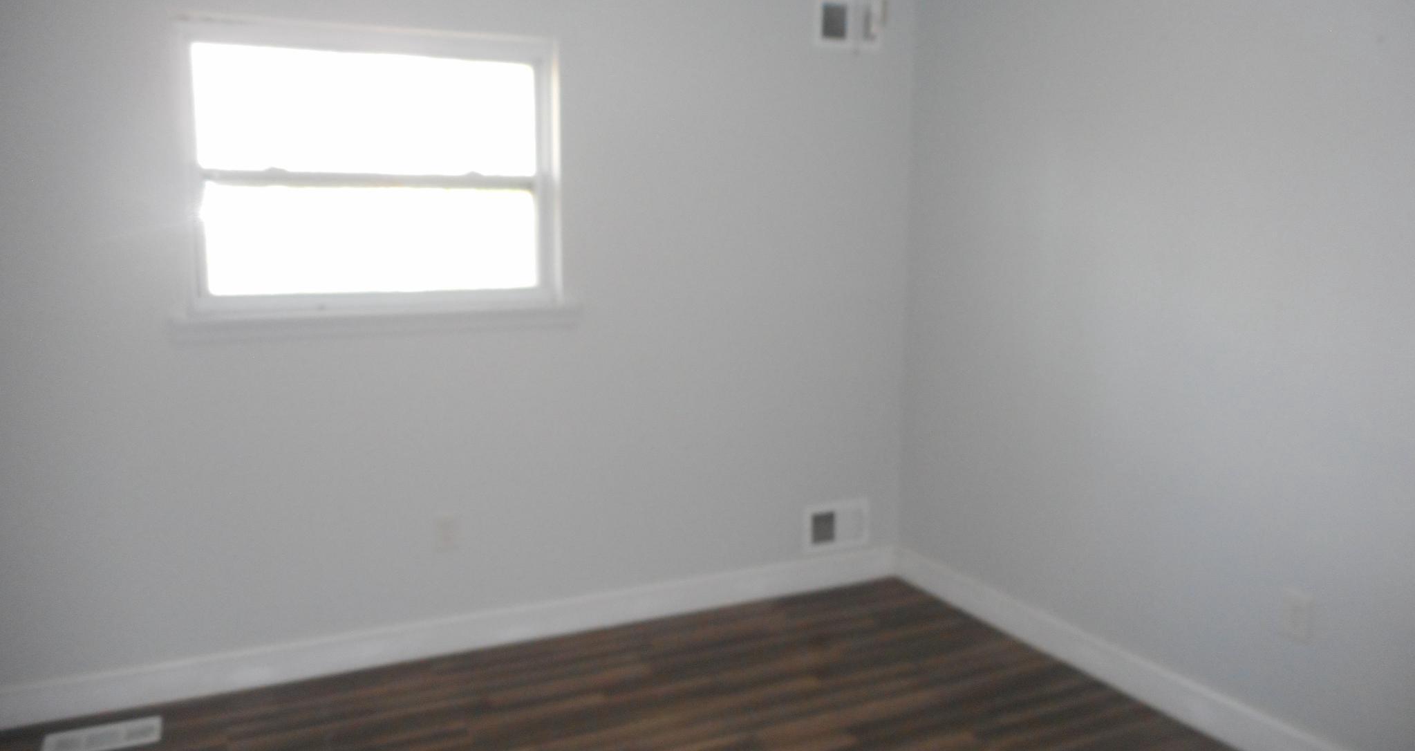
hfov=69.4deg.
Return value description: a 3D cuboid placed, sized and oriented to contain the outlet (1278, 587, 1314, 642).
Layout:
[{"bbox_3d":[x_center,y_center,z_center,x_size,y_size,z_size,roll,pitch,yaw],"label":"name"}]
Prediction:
[{"bbox_3d":[1.482,0.605,2.580,0.012,0.120,0.077,-4,9,-24],"label":"outlet"}]

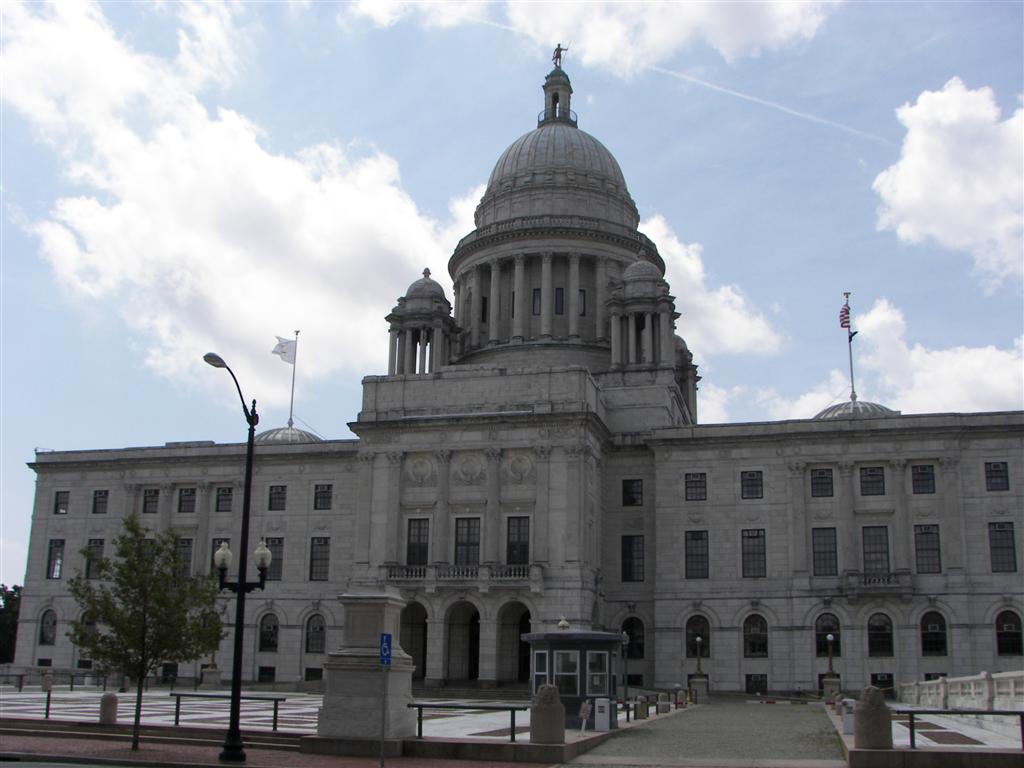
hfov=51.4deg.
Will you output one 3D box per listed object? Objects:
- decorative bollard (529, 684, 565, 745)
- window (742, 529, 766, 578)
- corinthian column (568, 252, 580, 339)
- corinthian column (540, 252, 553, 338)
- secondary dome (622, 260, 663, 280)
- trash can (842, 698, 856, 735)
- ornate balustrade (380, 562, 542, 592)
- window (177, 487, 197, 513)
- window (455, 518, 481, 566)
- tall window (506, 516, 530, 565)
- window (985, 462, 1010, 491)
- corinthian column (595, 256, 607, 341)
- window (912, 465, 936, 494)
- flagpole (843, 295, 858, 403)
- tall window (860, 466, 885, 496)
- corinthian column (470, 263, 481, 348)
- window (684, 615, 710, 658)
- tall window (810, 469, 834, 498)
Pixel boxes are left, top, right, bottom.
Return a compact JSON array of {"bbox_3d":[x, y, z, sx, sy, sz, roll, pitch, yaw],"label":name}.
[{"bbox_3d":[0.833,7.976,25.700,0.840,1.400,0.840,1,-14,0],"label":"decorative bollard"},{"bbox_3d":[20.205,14.122,88.726,1.950,4.140,0.300,-3,-15,15],"label":"window"},{"bbox_3d":[6.250,-8.850,106.495,1.170,9.114,1.170,-3,-15,14],"label":"corinthian column"},{"bbox_3d":[3.574,-9.062,109.045,1.250,9.284,1.250,-3,-14,14],"label":"corinthian column"},{"bbox_3d":[13.120,-11.268,106.659,4.028,2.193,4.028,-3,-16,15],"label":"secondary dome"},{"bbox_3d":[9.357,9.251,29.584,0.430,1.000,0.360,-3,-15,15],"label":"trash can"},{"bbox_3d":[-3.849,14.933,81.970,12.600,2.100,1.400,-3,-15,15],"label":"ornate balustrade"},{"bbox_3d":[-30.147,10.816,98.870,1.748,2.237,0.350,-3,-15,14],"label":"window"},{"bbox_3d":[-3.498,12.444,83.711,2.100,3.700,0.300,-3,-15,15],"label":"window"},{"bbox_3d":[0.487,12.181,82.359,1.800,3.950,0.300,-3,-14,14],"label":"tall window"},{"bbox_3d":[38.099,7.273,83.628,1.692,2.300,0.403,-3,-16,15],"label":"window"},{"bbox_3d":[9.126,-8.866,109.788,1.208,9.187,1.208,-3,-16,15],"label":"corinthian column"},{"bbox_3d":[32.805,7.612,84.907,1.692,2.300,0.403,-3,-16,15],"label":"window"},{"bbox_3d":[34.424,-3.797,108.668,0.761,11.854,0.761,-3,-16,15],"label":"flagpole"},{"bbox_3d":[28.316,7.652,83.576,1.748,2.237,0.350,-3,-15,14],"label":"tall window"},{"bbox_3d":[-3.877,-8.232,113.115,1.100,9.200,1.100,1,-15,0],"label":"corinthian column"},{"bbox_3d":[15.153,20.431,86.220,1.844,3.410,0.403,-3,-16,15],"label":"window"},{"bbox_3d":[25.252,8.082,86.809,1.692,2.300,0.403,-3,-16,15],"label":"tall window"}]

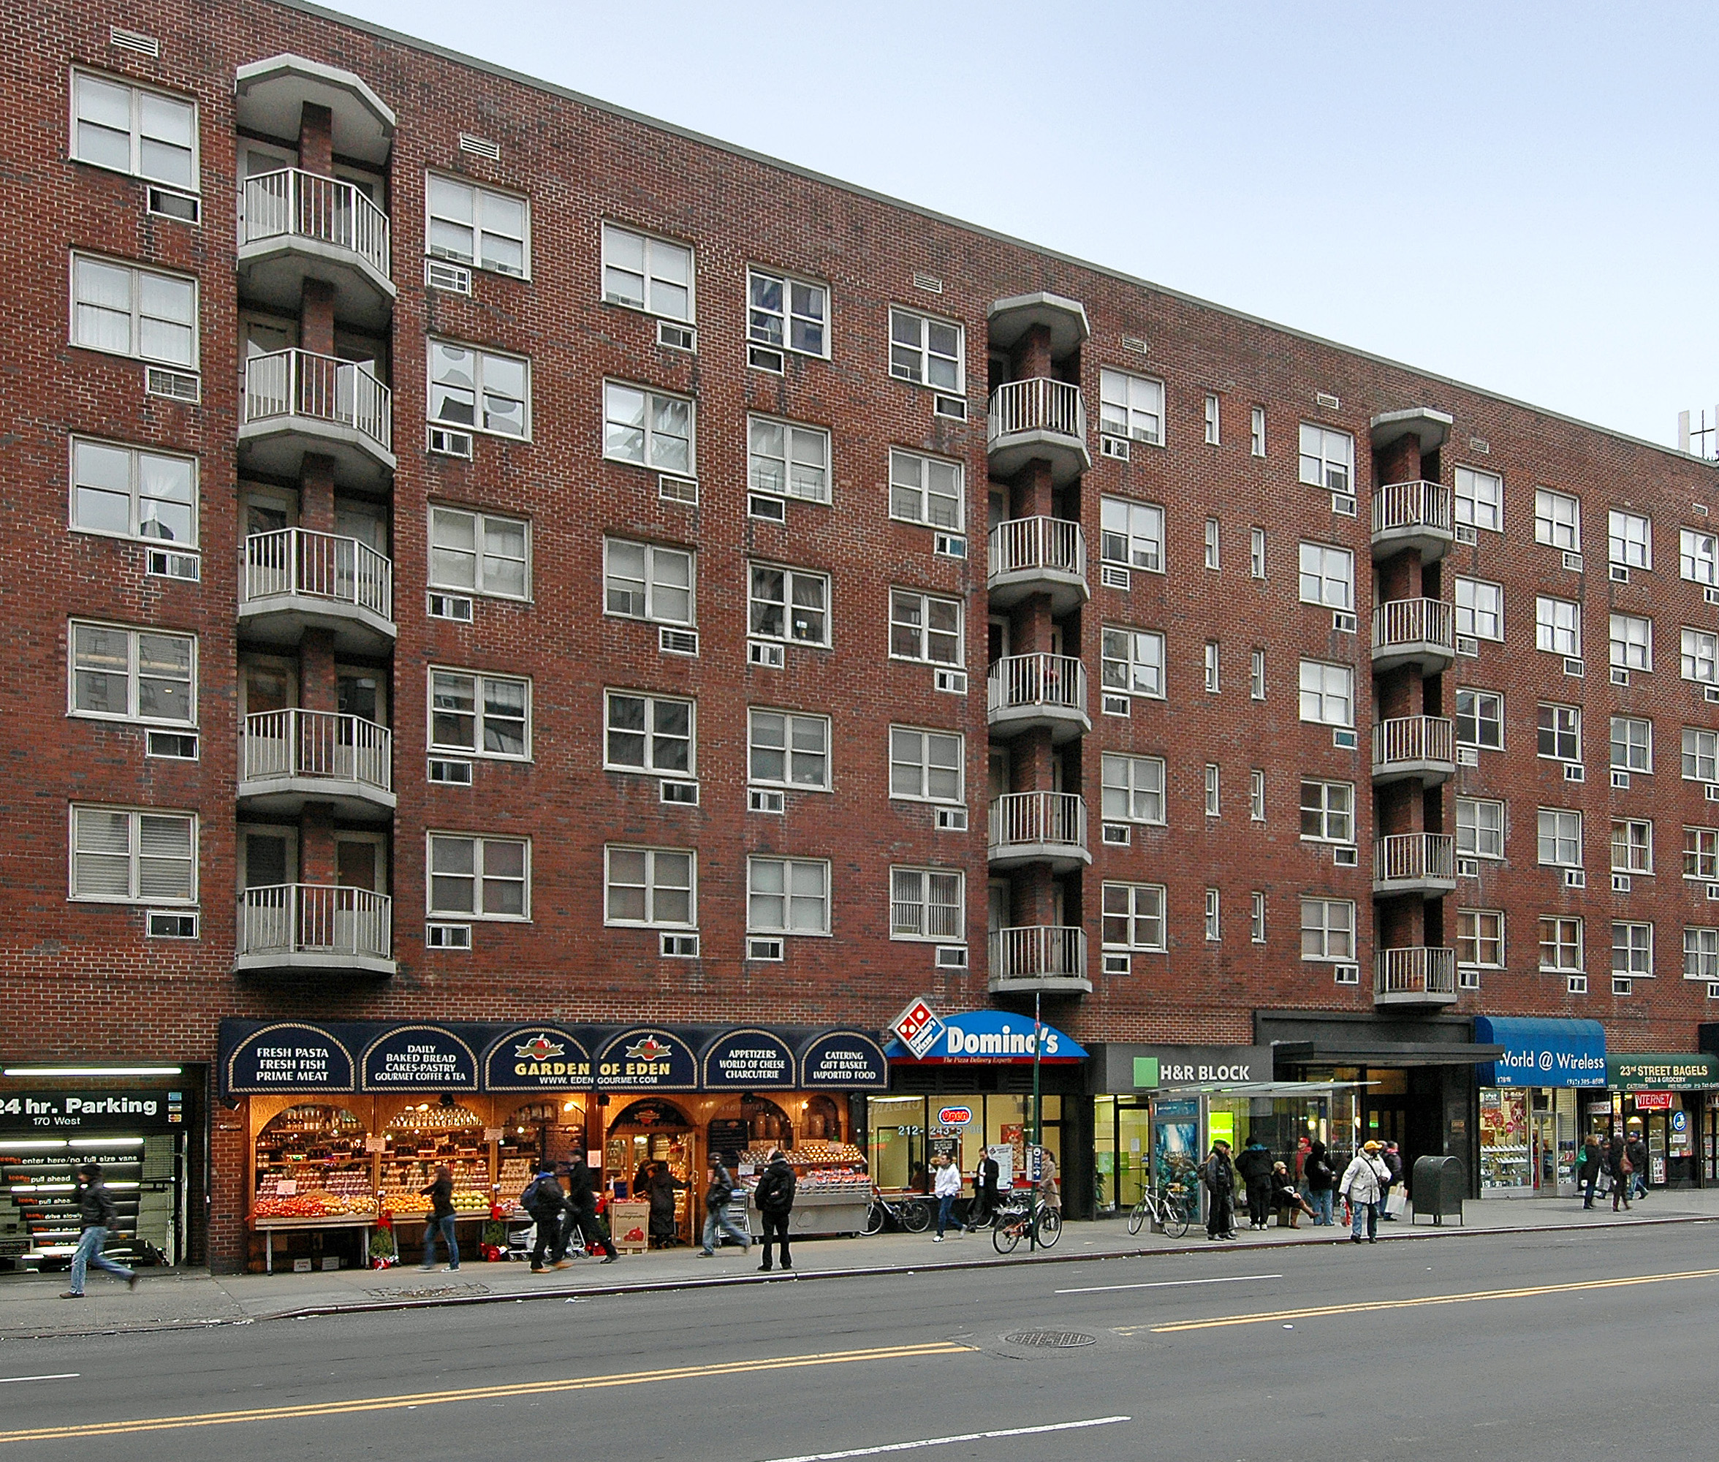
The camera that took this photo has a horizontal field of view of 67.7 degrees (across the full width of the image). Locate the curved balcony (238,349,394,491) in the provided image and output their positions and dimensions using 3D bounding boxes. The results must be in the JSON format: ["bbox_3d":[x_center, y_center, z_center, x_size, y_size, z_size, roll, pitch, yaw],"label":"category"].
[{"bbox_3d":[-8.602,-4.955,20.383,2.300,1.220,1.650,4,-6,-25],"label":"curved balcony"}]

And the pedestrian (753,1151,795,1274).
[{"bbox_3d":[-1.268,7.218,19.300,0.600,1.863,0.400,4,-8,-27],"label":"pedestrian"}]

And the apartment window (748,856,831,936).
[{"bbox_3d":[-1.275,3.012,23.410,1.650,1.370,0.150,2,-6,-25],"label":"apartment window"}]

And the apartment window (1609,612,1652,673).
[{"bbox_3d":[19.956,-2.291,33.188,1.600,1.430,0.150,4,-5,-25],"label":"apartment window"}]

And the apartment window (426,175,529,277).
[{"bbox_3d":[-6.294,-8.324,21.205,1.667,1.370,0.150,2,-6,-25],"label":"apartment window"}]

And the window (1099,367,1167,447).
[{"bbox_3d":[5.855,-6.965,27.455,1.718,1.454,0.160,3,-8,-26],"label":"window"}]

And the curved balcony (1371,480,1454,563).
[{"bbox_3d":[13.383,-4.963,30.575,2.300,1.280,1.300,3,-8,-26],"label":"curved balcony"}]

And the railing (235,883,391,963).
[{"bbox_3d":[-8.579,3.029,20.263,2.193,1.132,0.720,1,-3,-25],"label":"railing"}]

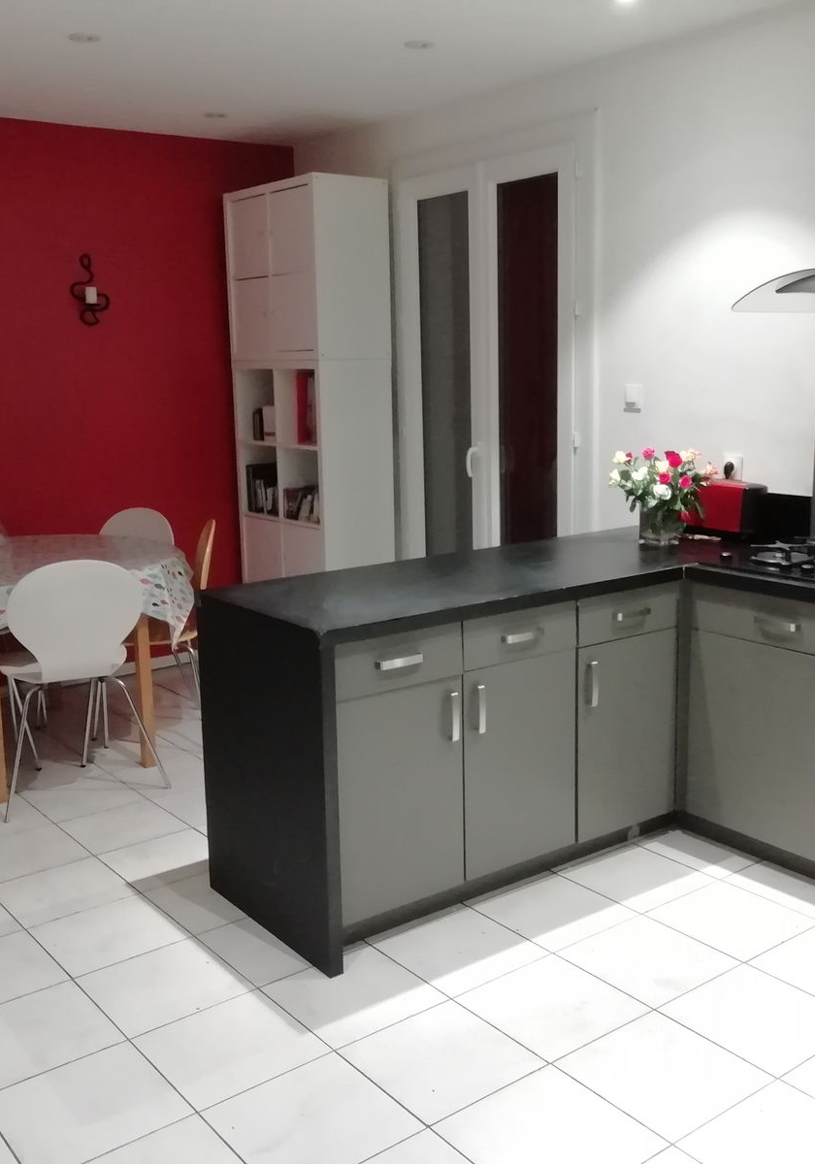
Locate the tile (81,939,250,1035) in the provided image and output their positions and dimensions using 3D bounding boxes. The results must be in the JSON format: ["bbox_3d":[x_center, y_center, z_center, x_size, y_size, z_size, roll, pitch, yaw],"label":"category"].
[{"bbox_3d":[-0.597,0.992,2.858,0.326,0.010,0.326,-9,14,-36],"label":"tile"}]

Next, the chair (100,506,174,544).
[{"bbox_3d":[-1.294,0.150,4.961,0.520,0.875,0.520,4,12,26],"label":"chair"}]

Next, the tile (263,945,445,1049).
[{"bbox_3d":[-0.130,0.998,2.809,0.333,0.010,0.333,-9,14,-36],"label":"tile"}]

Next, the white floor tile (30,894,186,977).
[{"bbox_3d":[-0.799,0.945,3.119,0.326,0.010,0.326,-9,14,-36],"label":"white floor tile"}]

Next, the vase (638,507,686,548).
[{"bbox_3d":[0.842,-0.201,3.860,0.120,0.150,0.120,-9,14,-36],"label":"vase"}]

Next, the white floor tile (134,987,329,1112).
[{"bbox_3d":[-0.396,1.043,2.610,0.333,0.010,0.333,-9,14,-36],"label":"white floor tile"}]

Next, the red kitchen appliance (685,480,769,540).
[{"bbox_3d":[1.073,-0.255,4.029,0.160,0.186,0.300,-9,14,-36],"label":"red kitchen appliance"}]

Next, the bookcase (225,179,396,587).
[{"bbox_3d":[-0.463,-0.713,5.649,0.390,2.280,0.790,-9,14,-36],"label":"bookcase"}]

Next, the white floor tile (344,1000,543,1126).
[{"bbox_3d":[0.074,1.045,2.547,0.333,0.010,0.333,-9,14,-36],"label":"white floor tile"}]

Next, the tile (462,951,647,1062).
[{"bbox_3d":[0.340,0.995,2.731,0.326,0.010,0.326,-9,14,-36],"label":"tile"}]

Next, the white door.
[{"bbox_3d":[0.344,-0.638,5.096,0.070,2.270,1.140,-9,14,-36],"label":"white door"}]

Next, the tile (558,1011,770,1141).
[{"bbox_3d":[0.542,1.041,2.470,0.326,0.010,0.326,-9,14,-36],"label":"tile"}]

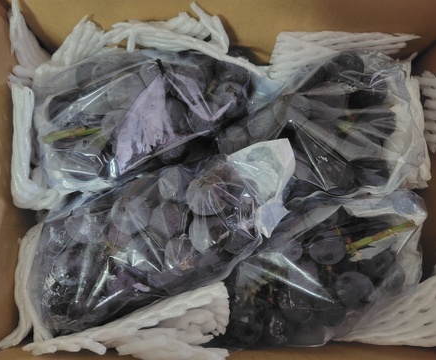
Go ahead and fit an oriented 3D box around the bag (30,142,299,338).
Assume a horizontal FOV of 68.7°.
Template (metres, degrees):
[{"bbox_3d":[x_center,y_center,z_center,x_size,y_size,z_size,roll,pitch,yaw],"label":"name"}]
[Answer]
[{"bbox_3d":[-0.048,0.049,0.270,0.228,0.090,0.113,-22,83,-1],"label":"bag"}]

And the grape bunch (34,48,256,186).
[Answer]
[{"bbox_3d":[-0.068,-0.055,0.296,0.202,0.082,0.118,-10,82,0],"label":"grape bunch"}]

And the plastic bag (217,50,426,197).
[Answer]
[{"bbox_3d":[0.085,-0.053,0.296,0.162,0.082,0.124,-14,82,0],"label":"plastic bag"}]

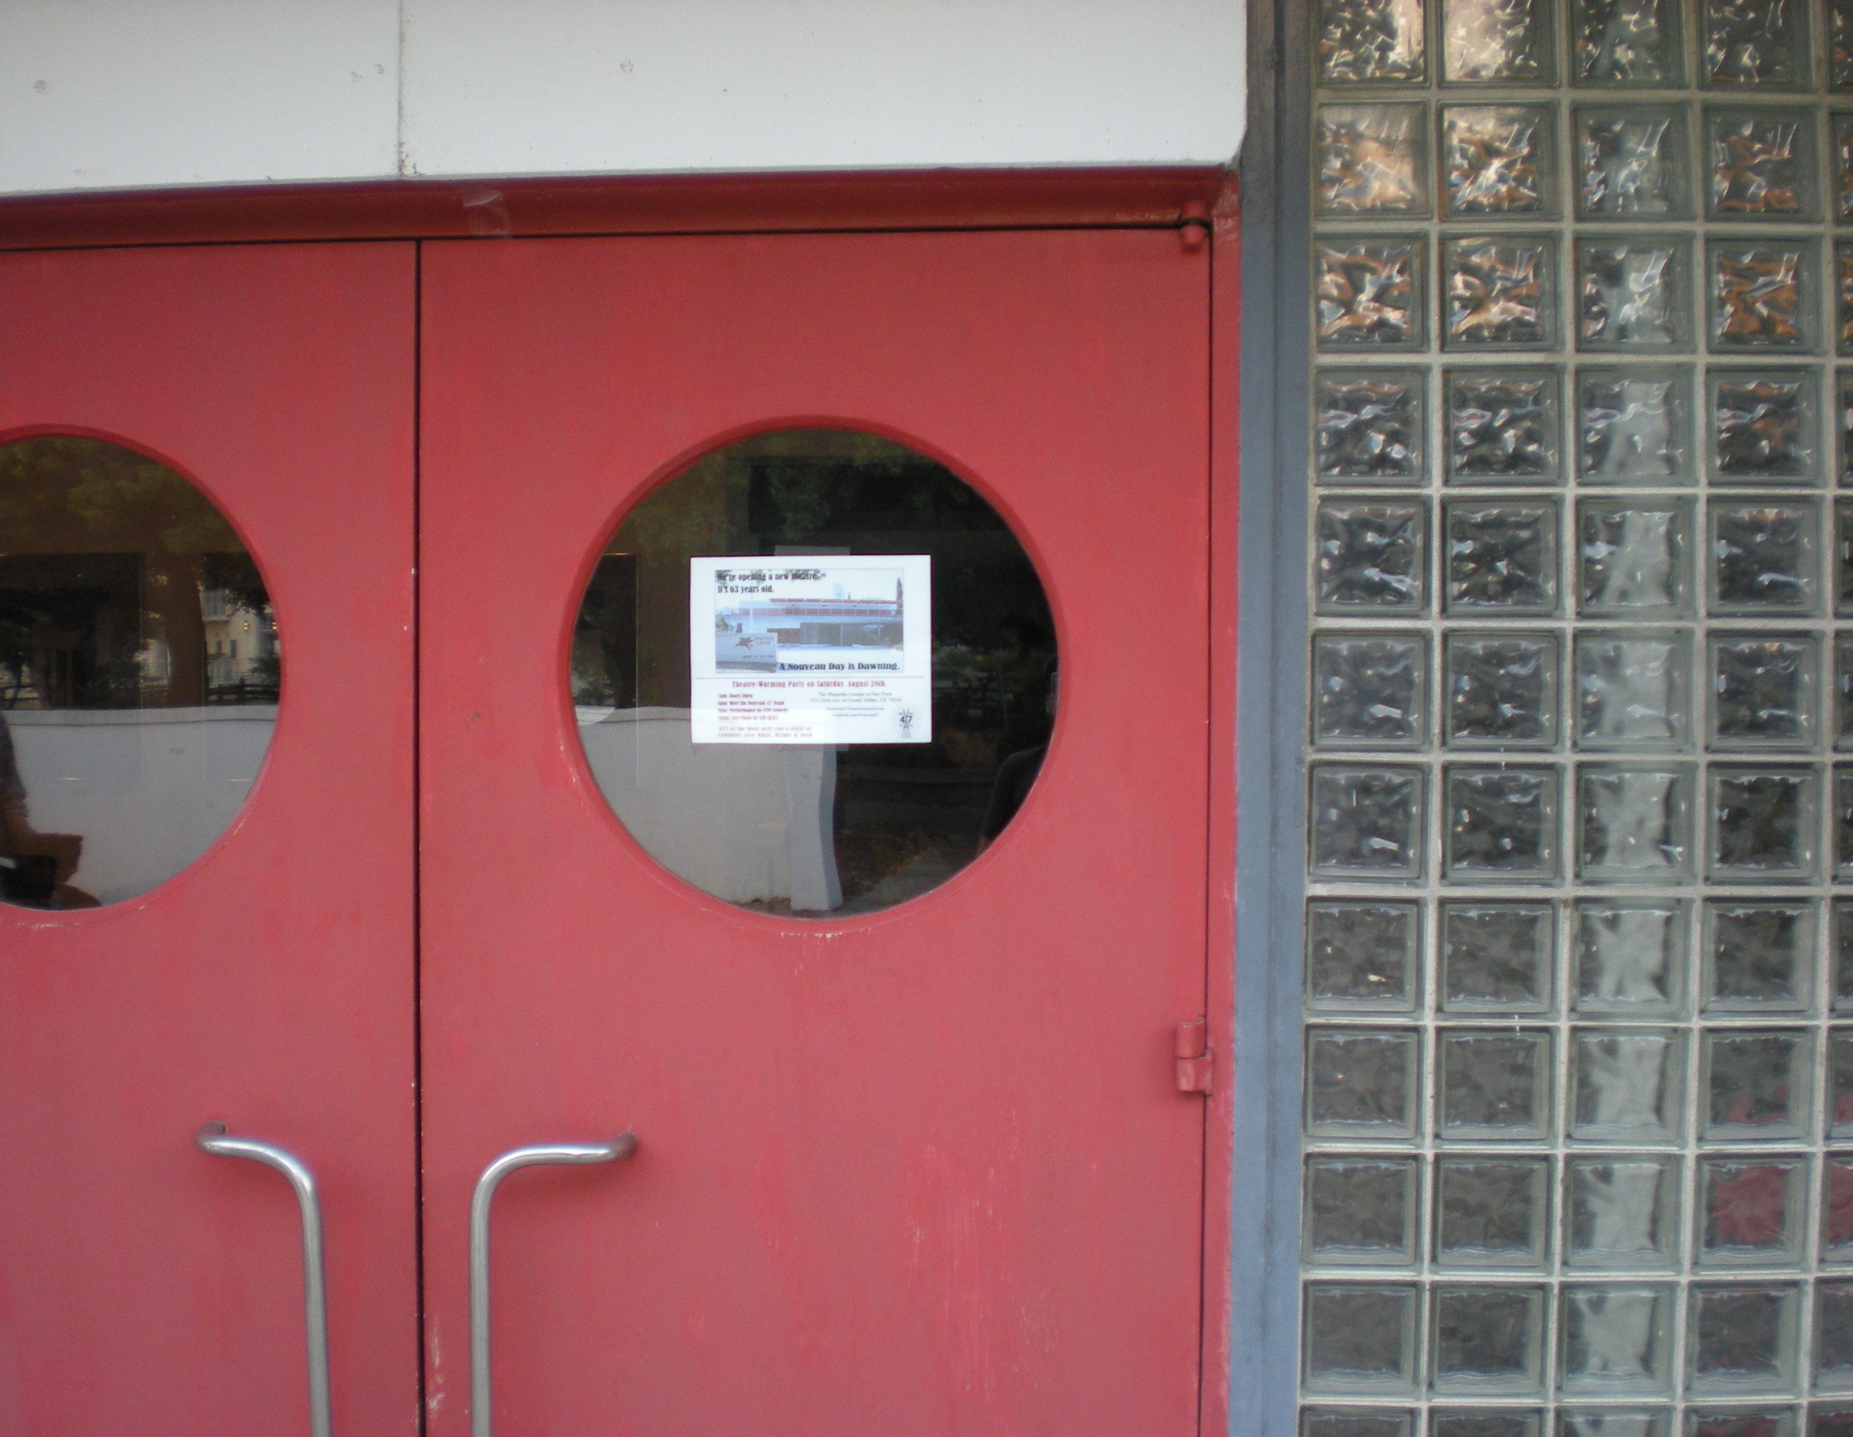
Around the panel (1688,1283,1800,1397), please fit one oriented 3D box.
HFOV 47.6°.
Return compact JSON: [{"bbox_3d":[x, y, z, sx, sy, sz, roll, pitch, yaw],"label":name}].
[{"bbox_3d":[0.931,0.703,2.427,0.140,0.140,0.085,0,1,3],"label":"panel"}]

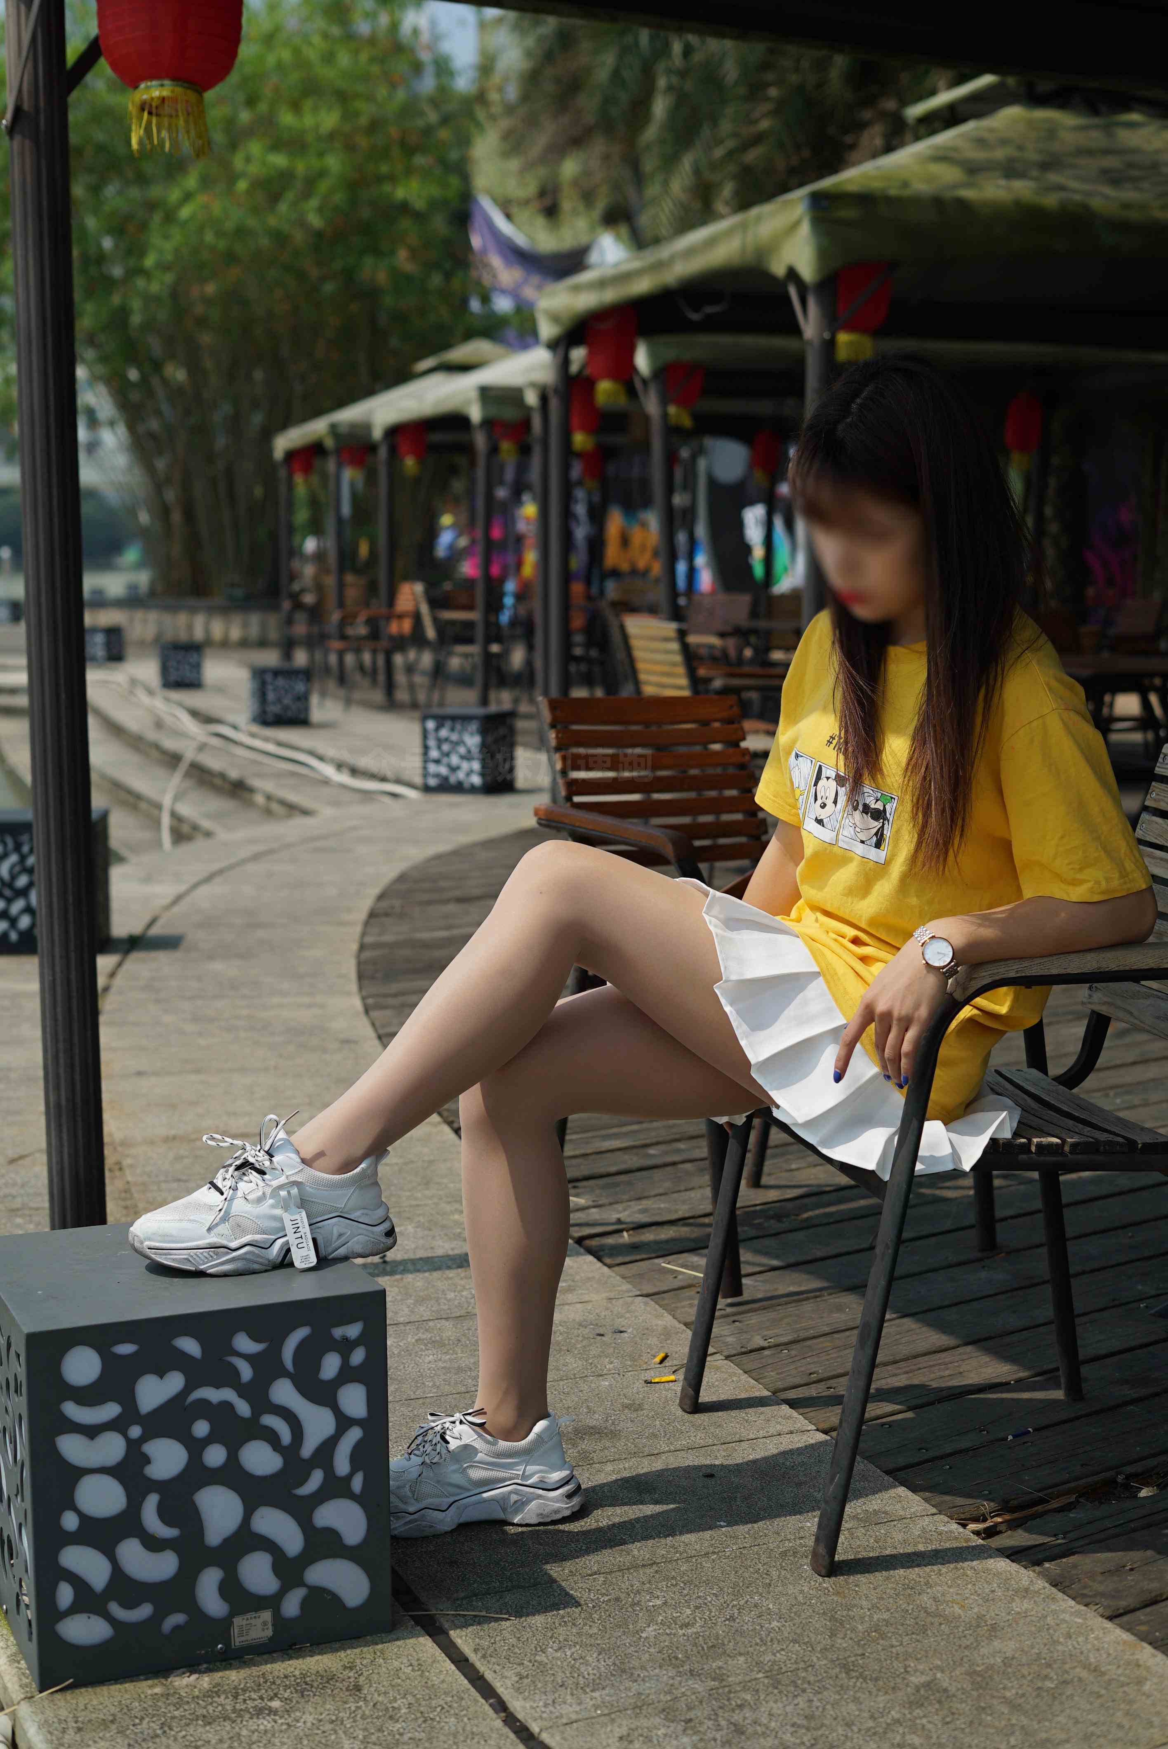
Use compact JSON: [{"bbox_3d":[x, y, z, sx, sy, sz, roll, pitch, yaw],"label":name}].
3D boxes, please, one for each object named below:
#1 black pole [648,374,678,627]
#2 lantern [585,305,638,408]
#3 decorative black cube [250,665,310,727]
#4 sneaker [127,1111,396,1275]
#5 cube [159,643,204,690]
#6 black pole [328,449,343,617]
[{"bbox_3d":[0.382,-1.411,11.322,0.082,1.915,0.082,-3,7,0],"label":"black pole"},{"bbox_3d":[0.111,-2.081,9.750,0.200,0.420,0.200,0,7,1],"label":"lantern"},{"bbox_3d":[-1.920,-1.131,15.497,0.333,0.333,0.333,-3,8,-20],"label":"decorative black cube"},{"bbox_3d":[-0.336,0.332,2.545,0.268,0.134,0.102,-2,8,-12],"label":"sneaker"},{"bbox_3d":[-3.487,-1.793,20.994,0.350,0.350,0.350,-1,7,-9],"label":"cube"},{"bbox_3d":[-1.942,-2.397,19.197,0.085,1.970,0.085,-1,7,-6],"label":"black pole"}]

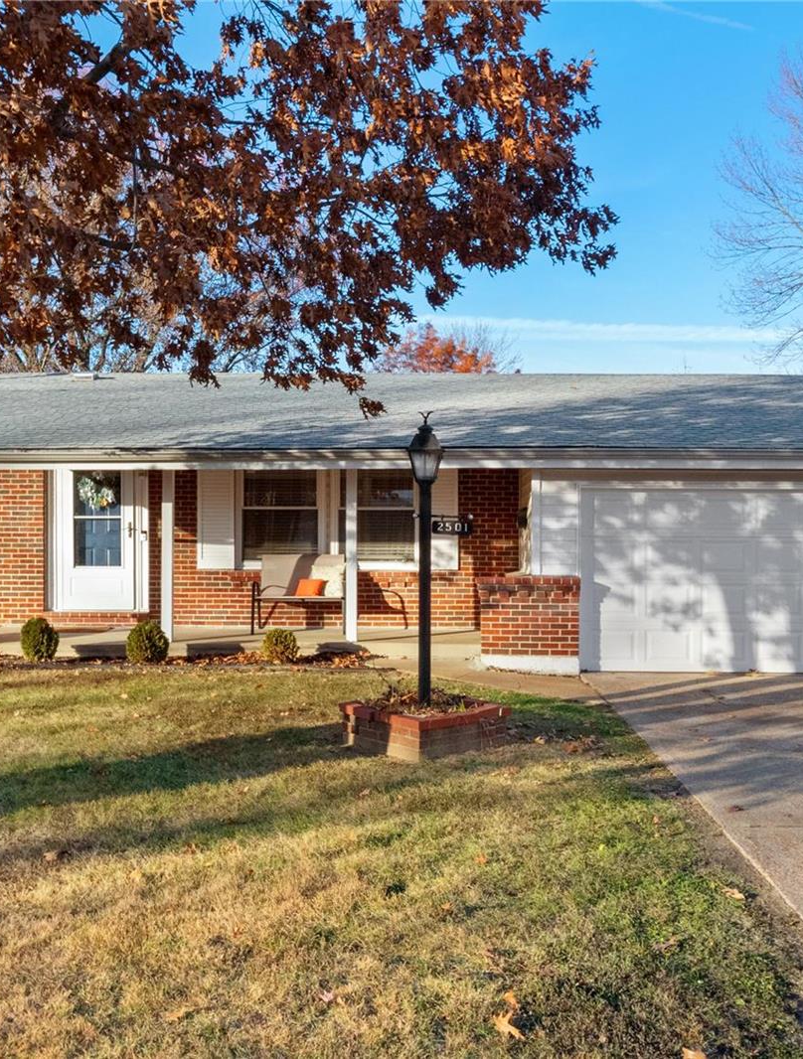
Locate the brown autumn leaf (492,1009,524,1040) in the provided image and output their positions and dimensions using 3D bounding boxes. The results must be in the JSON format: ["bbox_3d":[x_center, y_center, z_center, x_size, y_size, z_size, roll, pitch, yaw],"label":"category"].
[{"bbox_3d":[0.338,1.555,3.620,0.105,0.040,0.130,0,0,0],"label":"brown autumn leaf"}]

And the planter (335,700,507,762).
[{"bbox_3d":[0.167,1.430,8.330,0.870,0.285,0.940,0,0,-39],"label":"planter"}]

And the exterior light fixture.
[{"bbox_3d":[0.172,0.225,8.330,0.270,2.140,0.270,0,0,0],"label":"exterior light fixture"}]

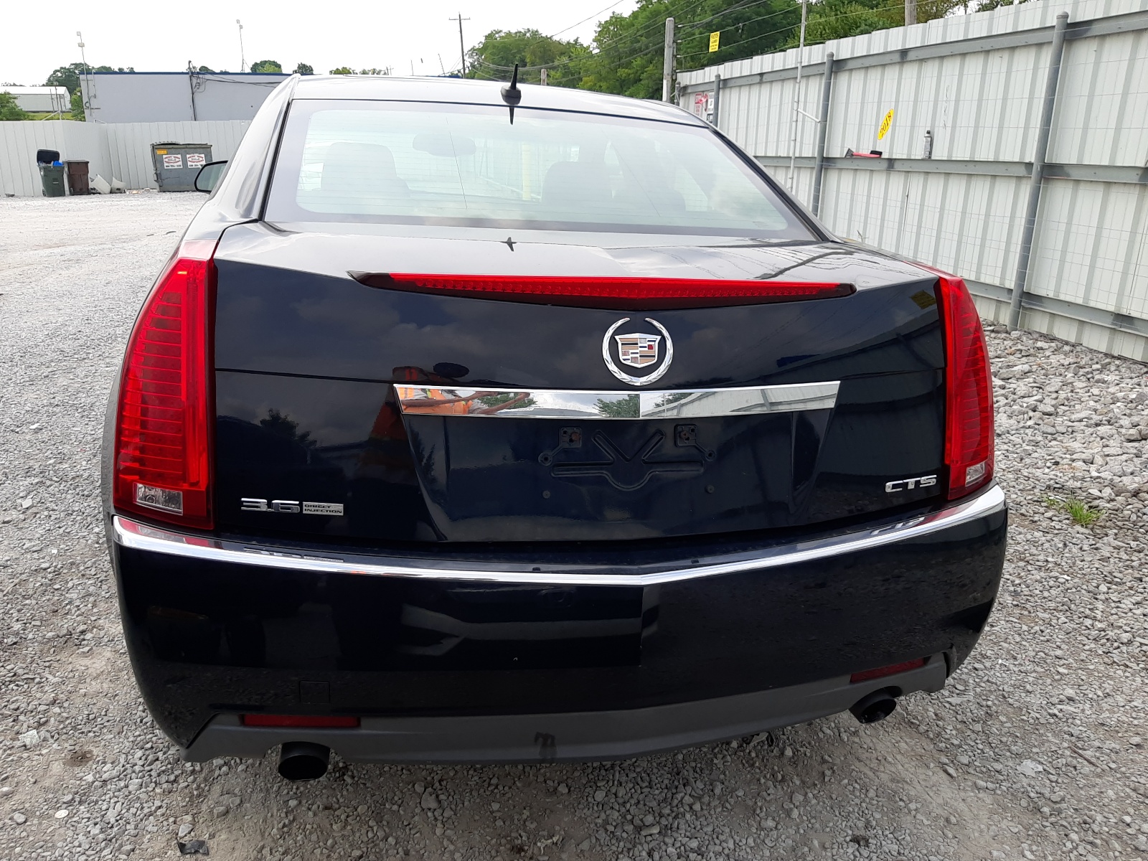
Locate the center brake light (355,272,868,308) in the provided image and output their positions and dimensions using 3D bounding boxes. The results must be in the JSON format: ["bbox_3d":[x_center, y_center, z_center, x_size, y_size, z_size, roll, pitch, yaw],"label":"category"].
[{"bbox_3d":[0.092,-0.228,1.399,0.884,0.057,0.136,-1,17,-13],"label":"center brake light"}]

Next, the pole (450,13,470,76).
[{"bbox_3d":[-9.370,-29.143,73.811,1.800,12.000,0.300,-1,18,2],"label":"pole"}]

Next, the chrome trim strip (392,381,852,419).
[{"bbox_3d":[0.099,-0.046,1.379,0.755,0.051,0.073,-1,17,-13],"label":"chrome trim strip"}]

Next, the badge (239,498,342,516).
[{"bbox_3d":[-0.435,0.121,1.335,0.164,0.020,0.006,4,1,4],"label":"badge"}]

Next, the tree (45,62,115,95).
[{"bbox_3d":[-63.203,-42.918,111.284,9.000,8.500,8.000,-8,20,-27],"label":"tree"}]

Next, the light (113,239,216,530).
[{"bbox_3d":[-0.664,-0.081,1.393,0.182,0.424,0.263,-1,17,-13],"label":"light"}]

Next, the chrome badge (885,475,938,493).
[{"bbox_3d":[0.624,0.098,1.587,0.137,0.020,0.006,-7,4,-30],"label":"chrome badge"}]

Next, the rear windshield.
[{"bbox_3d":[-0.105,-0.705,2.218,1.252,0.086,0.808,-1,38,-13],"label":"rear windshield"}]

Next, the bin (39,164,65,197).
[{"bbox_3d":[-16.123,-7.762,26.546,0.580,1.020,0.680,-15,24,-42],"label":"bin"}]

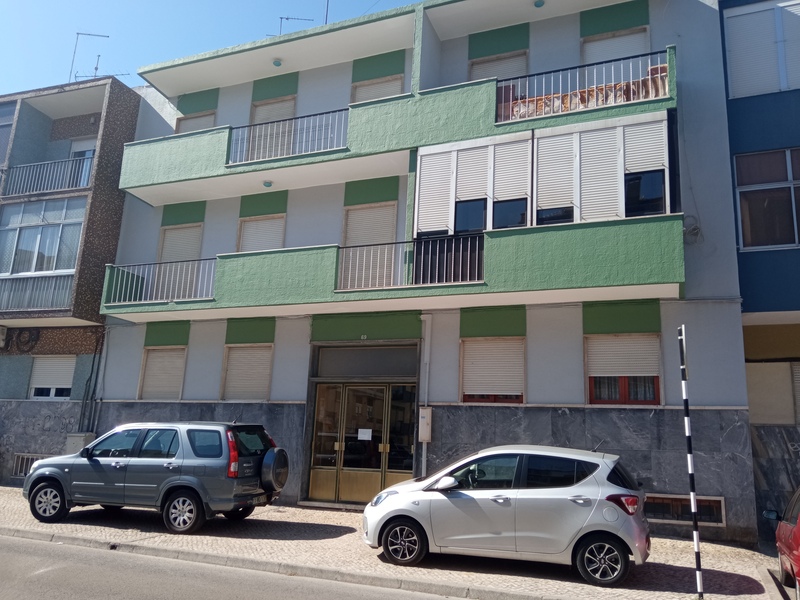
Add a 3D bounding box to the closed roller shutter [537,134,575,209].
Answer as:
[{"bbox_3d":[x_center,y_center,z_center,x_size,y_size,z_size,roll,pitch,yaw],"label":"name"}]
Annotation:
[{"bbox_3d":[2.714,-2.232,10.883,0.604,1.339,0.061,-3,-14,21],"label":"closed roller shutter"}]

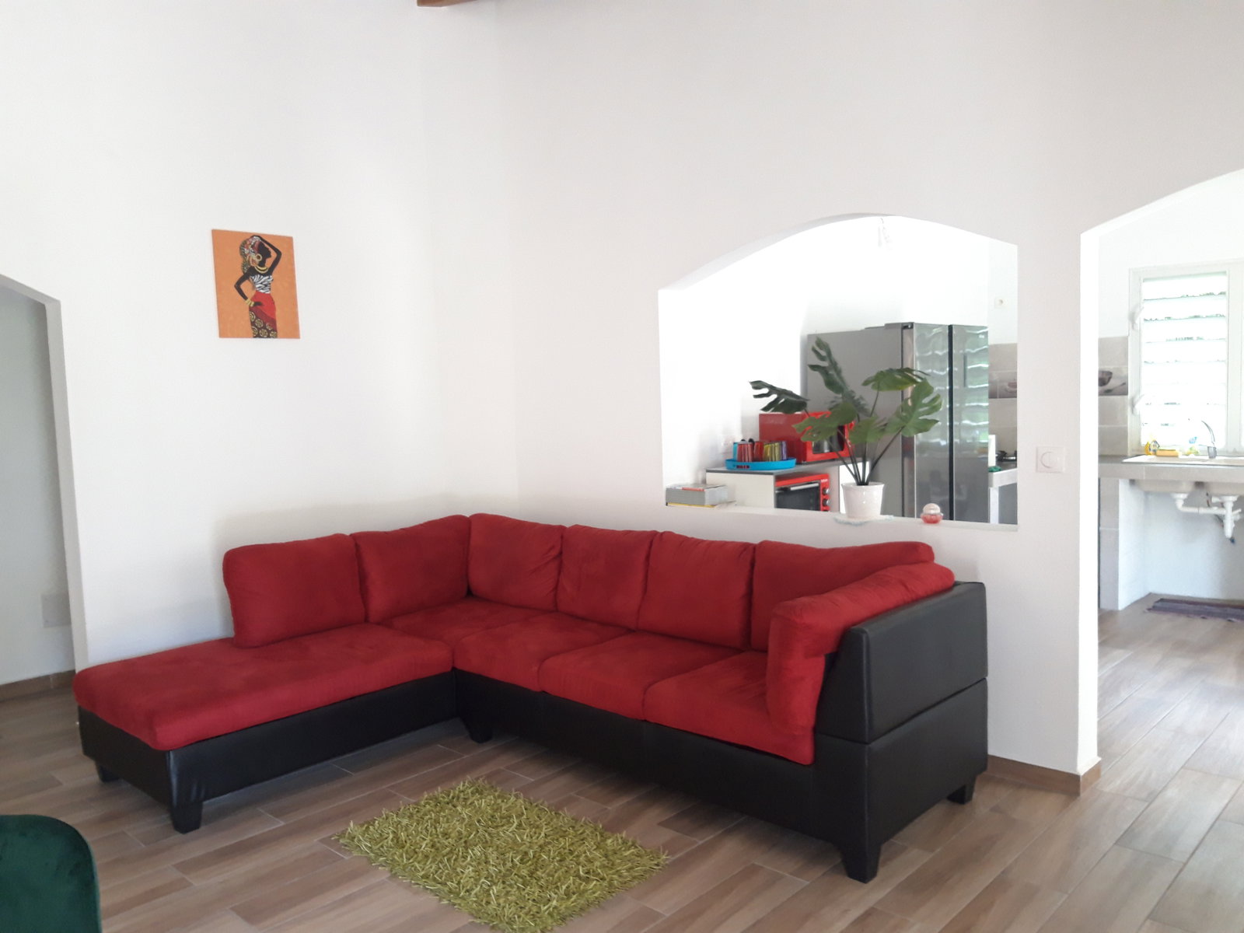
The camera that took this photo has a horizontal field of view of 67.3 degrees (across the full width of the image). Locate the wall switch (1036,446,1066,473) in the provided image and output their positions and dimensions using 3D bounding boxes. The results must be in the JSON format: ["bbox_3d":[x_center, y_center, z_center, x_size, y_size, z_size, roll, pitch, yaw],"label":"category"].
[{"bbox_3d":[1.491,-0.022,3.248,0.088,0.086,0.012,2,6,44],"label":"wall switch"}]

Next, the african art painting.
[{"bbox_3d":[-1.780,-0.877,4.555,0.020,0.500,0.400,2,6,44],"label":"african art painting"}]

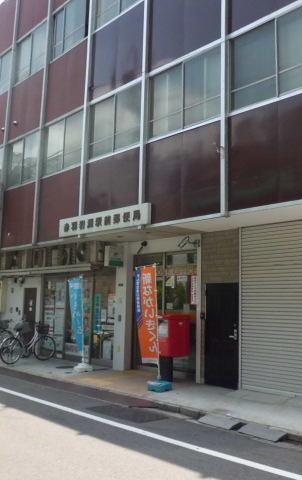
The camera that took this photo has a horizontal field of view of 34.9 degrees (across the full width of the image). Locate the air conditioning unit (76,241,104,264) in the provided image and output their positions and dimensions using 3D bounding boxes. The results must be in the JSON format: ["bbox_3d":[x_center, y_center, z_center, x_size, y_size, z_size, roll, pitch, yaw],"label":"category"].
[{"bbox_3d":[-1.508,0.367,12.244,0.280,0.600,0.820,9,-11,-42],"label":"air conditioning unit"}]

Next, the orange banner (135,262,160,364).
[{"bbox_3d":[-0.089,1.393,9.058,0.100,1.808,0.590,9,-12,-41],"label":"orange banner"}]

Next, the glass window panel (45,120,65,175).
[{"bbox_3d":[-2.573,-2.469,12.890,0.060,1.260,0.940,9,-11,-43],"label":"glass window panel"}]

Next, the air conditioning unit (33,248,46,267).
[{"bbox_3d":[-3.090,0.542,13.919,0.280,0.560,0.720,9,-11,-42],"label":"air conditioning unit"}]

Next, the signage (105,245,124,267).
[{"bbox_3d":[-0.881,0.411,11.519,0.430,0.480,0.170,9,-11,-43],"label":"signage"}]

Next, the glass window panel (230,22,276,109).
[{"bbox_3d":[1.679,-2.880,7.961,0.080,1.341,0.931,10,-12,-43],"label":"glass window panel"}]

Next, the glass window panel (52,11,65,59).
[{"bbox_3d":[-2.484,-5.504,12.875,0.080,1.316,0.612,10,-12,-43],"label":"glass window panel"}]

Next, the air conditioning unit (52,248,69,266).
[{"bbox_3d":[-2.309,0.533,12.941,0.300,0.560,0.800,9,-11,-43],"label":"air conditioning unit"}]

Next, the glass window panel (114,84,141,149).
[{"bbox_3d":[-0.511,-2.723,10.754,0.060,1.260,0.940,9,-11,-43],"label":"glass window panel"}]

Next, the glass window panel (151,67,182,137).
[{"bbox_3d":[0.305,-2.823,9.908,0.060,1.260,0.940,9,-11,-43],"label":"glass window panel"}]

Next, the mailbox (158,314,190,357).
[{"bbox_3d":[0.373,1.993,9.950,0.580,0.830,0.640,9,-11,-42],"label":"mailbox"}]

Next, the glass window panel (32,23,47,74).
[{"bbox_3d":[-3.147,-5.415,13.563,0.080,1.316,0.876,10,-12,-43],"label":"glass window panel"}]

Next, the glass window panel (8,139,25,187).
[{"bbox_3d":[-4.038,-2.288,14.407,0.060,1.260,0.940,9,-11,-43],"label":"glass window panel"}]

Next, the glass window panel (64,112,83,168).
[{"bbox_3d":[-1.927,-2.547,12.233,0.060,1.430,0.960,9,-11,-42],"label":"glass window panel"}]

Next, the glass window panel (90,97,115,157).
[{"bbox_3d":[-1.147,-2.644,11.413,0.060,1.260,0.940,9,-11,-43],"label":"glass window panel"}]

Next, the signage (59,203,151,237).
[{"bbox_3d":[-1.037,-0.361,10.095,0.135,0.404,2.974,10,-12,-43],"label":"signage"}]

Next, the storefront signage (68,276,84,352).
[{"bbox_3d":[-1.919,1.927,12.185,0.100,1.860,0.560,9,-11,-42],"label":"storefront signage"}]

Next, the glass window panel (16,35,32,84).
[{"bbox_3d":[-3.749,-5.334,14.189,0.080,1.316,0.869,10,-12,-43],"label":"glass window panel"}]

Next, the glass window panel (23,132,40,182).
[{"bbox_3d":[-3.386,-2.376,13.776,0.060,1.430,0.960,9,-11,-42],"label":"glass window panel"}]

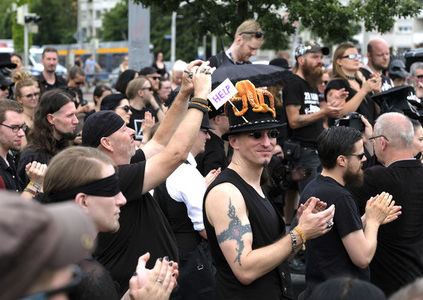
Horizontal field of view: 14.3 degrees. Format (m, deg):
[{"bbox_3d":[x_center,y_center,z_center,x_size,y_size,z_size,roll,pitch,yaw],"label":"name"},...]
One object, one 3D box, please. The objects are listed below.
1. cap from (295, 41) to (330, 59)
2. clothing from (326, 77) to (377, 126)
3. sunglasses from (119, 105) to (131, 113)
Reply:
[{"bbox_3d":[0.761,-0.759,12.800,0.270,0.135,0.180,2,5,23],"label":"cap"},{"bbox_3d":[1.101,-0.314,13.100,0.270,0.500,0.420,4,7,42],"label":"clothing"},{"bbox_3d":[-0.581,-0.276,11.100,0.130,0.047,0.140,2,5,21],"label":"sunglasses"}]

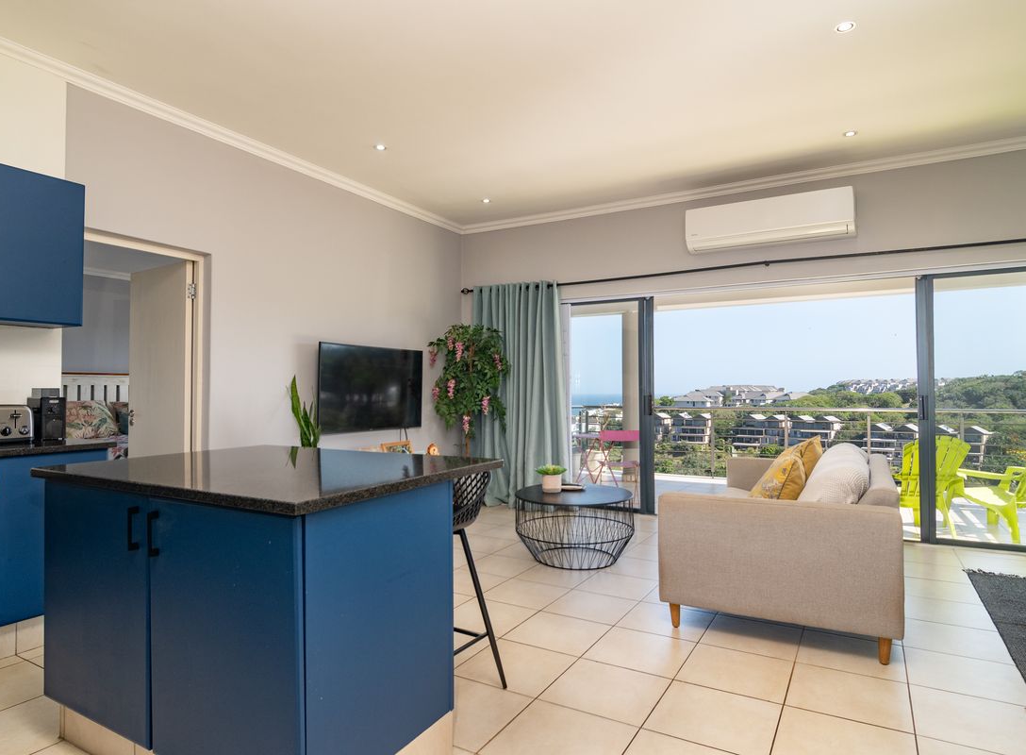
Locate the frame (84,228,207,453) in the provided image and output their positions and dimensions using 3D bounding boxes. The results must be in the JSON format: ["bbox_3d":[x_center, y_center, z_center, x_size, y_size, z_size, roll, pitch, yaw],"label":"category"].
[{"bbox_3d":[-2.330,0.199,3.656,0.140,2.110,0.920,-1,-2,30],"label":"frame"}]

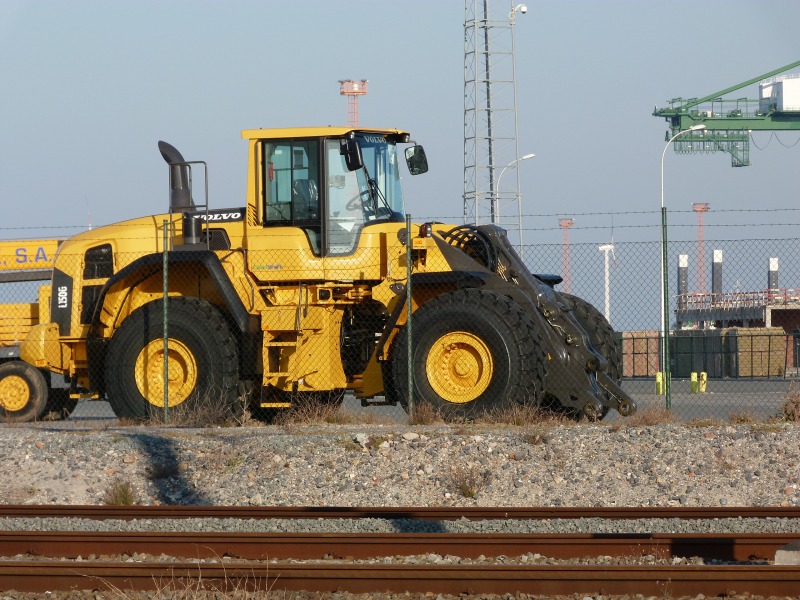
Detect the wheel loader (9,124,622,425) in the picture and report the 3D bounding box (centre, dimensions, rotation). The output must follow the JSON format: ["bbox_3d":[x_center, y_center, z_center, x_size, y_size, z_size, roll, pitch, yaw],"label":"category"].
[{"bbox_3d":[-0.707,-0.190,70.521,7.300,3.570,2.960,-1,0,23],"label":"wheel loader"}]

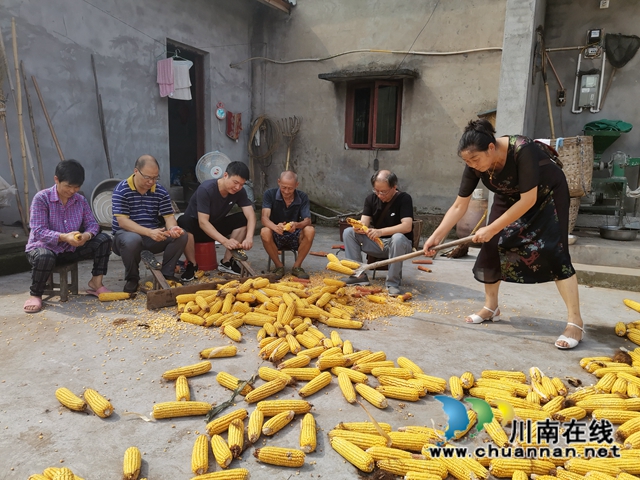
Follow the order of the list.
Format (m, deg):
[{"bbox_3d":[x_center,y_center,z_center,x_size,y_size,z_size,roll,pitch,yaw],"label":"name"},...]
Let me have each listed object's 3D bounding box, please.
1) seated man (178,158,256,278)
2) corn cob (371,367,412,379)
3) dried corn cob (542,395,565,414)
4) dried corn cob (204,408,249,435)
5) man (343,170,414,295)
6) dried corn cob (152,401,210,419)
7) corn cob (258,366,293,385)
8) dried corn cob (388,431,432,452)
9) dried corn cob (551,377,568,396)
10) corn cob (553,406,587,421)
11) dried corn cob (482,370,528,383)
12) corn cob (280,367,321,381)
[{"bbox_3d":[-0.884,-0.188,3.976,0.770,0.920,0.580,11,14,42],"label":"seated man"},{"bbox_3d":[0.342,0.626,2.258,0.191,0.051,0.051,3,11,8],"label":"corn cob"},{"bbox_3d":[0.952,0.682,1.966,0.185,0.050,0.050,-8,15,-43],"label":"dried corn cob"},{"bbox_3d":[-0.348,0.689,1.823,0.048,0.048,0.191,11,14,39],"label":"dried corn cob"},{"bbox_3d":[0.502,-0.100,3.908,0.520,0.945,0.690,6,11,24],"label":"man"},{"bbox_3d":[-0.546,0.671,1.897,0.236,0.064,0.064,0,10,-8],"label":"dried corn cob"},{"bbox_3d":[-0.199,0.607,2.147,0.163,0.054,0.054,6,12,25],"label":"corn cob"},{"bbox_3d":[0.313,0.696,1.671,0.157,0.057,0.057,2,11,6],"label":"dried corn cob"},{"bbox_3d":[1.050,0.644,2.109,0.045,0.045,0.140,4,11,13],"label":"dried corn cob"},{"bbox_3d":[1.000,0.700,1.926,0.157,0.047,0.047,-1,9,-17],"label":"corn cob"},{"bbox_3d":[0.863,0.647,2.263,0.208,0.059,0.059,2,10,4],"label":"dried corn cob"},{"bbox_3d":[-0.090,0.625,2.245,0.193,0.060,0.060,2,10,1],"label":"corn cob"}]

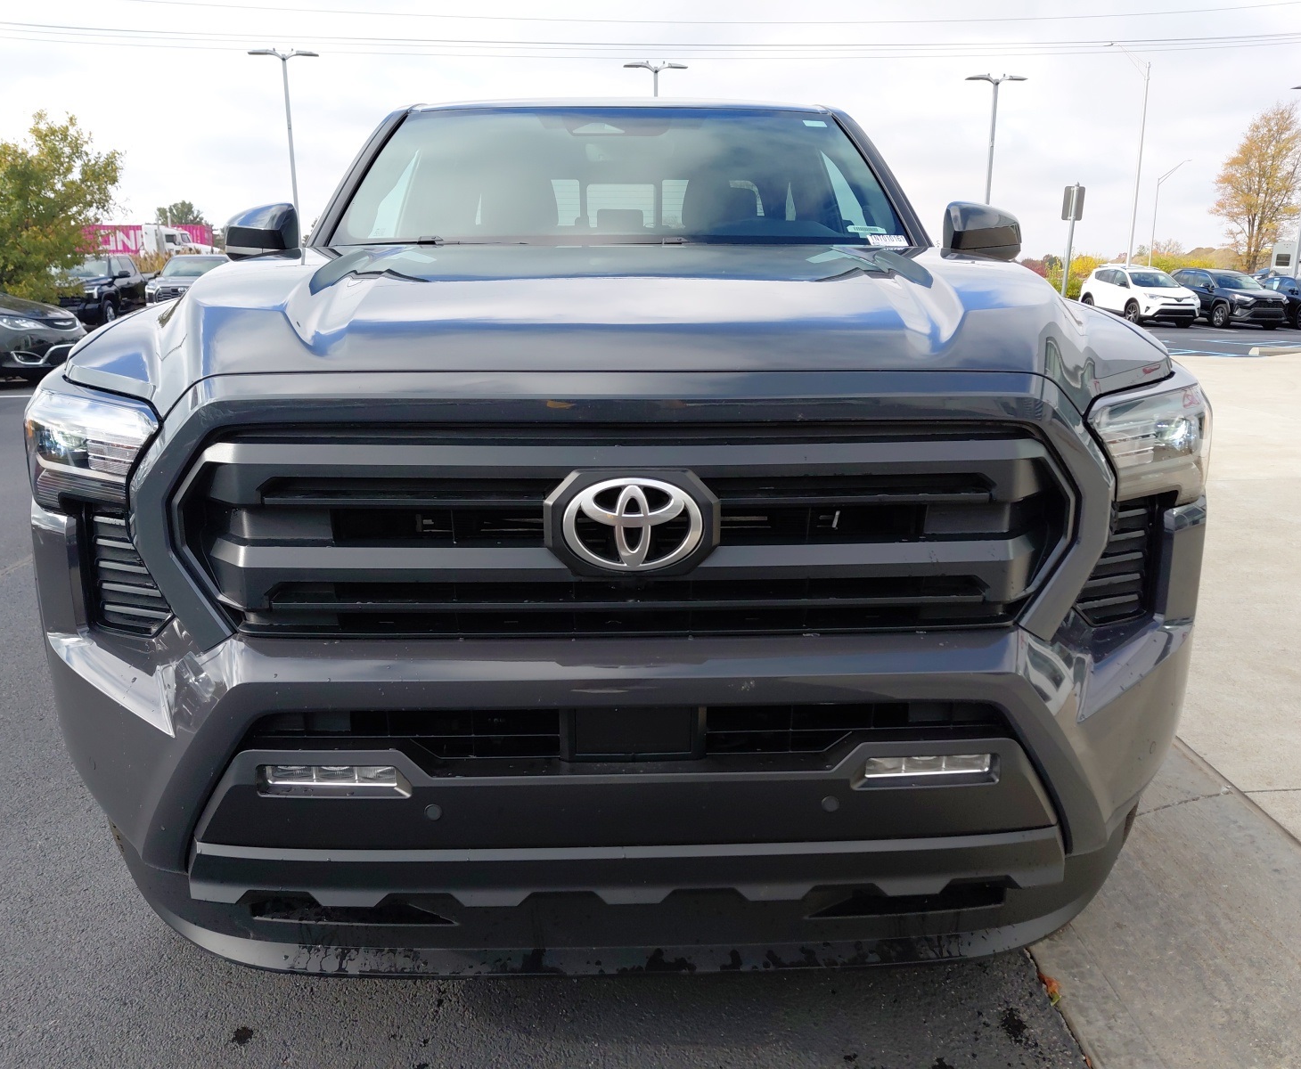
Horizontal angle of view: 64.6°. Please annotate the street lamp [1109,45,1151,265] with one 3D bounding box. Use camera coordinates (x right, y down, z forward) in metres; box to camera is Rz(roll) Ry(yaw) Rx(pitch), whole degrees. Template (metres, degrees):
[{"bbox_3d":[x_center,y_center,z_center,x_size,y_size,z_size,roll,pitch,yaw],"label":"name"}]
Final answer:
[{"bbox_3d":[22.230,-17.461,49.746,0.600,12.200,3.600,-5,15,-17],"label":"street lamp"}]

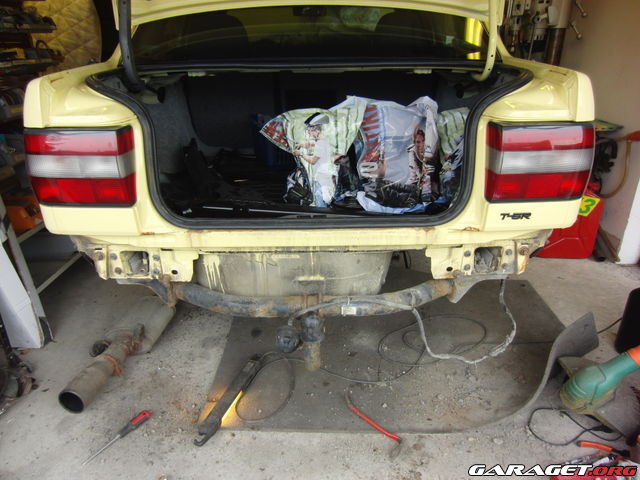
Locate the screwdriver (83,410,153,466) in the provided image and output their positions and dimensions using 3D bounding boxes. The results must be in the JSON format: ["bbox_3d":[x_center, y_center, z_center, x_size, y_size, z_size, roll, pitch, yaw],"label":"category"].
[{"bbox_3d":[-0.616,0.603,1.355,0.028,0.028,0.235,17,30,33],"label":"screwdriver"}]

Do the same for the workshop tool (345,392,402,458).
[{"bbox_3d":[0.166,0.570,1.419,0.055,0.025,0.265,-17,29,-32],"label":"workshop tool"}]

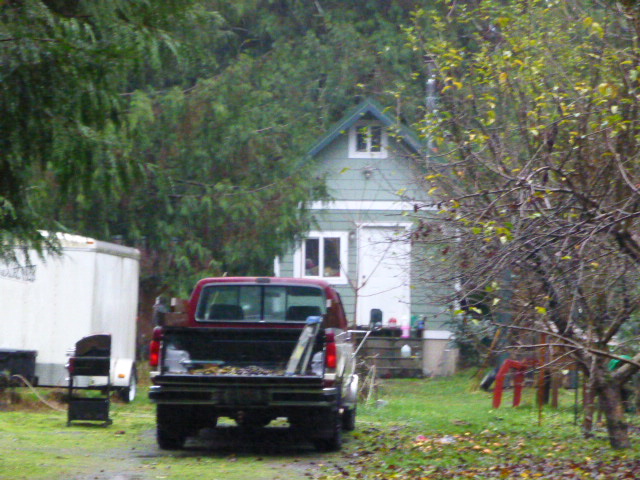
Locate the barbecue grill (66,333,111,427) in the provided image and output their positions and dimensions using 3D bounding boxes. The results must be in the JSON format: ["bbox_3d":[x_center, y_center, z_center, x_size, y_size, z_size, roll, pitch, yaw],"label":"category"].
[{"bbox_3d":[-2.930,1.775,34.100,0.600,1.140,0.950,0,-1,-7],"label":"barbecue grill"}]

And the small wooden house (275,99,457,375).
[{"bbox_3d":[0.980,0.000,54.800,3.900,5.350,5.500,0,-1,1],"label":"small wooden house"}]

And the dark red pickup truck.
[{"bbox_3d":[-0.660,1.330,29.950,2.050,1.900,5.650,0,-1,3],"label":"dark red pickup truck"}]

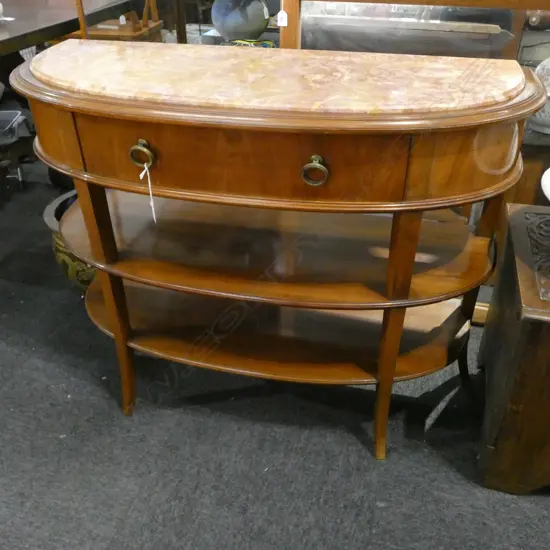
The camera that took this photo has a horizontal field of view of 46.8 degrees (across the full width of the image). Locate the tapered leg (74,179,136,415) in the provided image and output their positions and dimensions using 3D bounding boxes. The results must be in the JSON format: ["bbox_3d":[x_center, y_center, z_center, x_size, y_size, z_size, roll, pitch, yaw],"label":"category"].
[{"bbox_3d":[-0.391,0.075,1.530,0.048,0.667,0.066,18,38,26],"label":"tapered leg"}]

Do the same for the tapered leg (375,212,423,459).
[{"bbox_3d":[0.269,0.154,1.396,0.048,0.667,0.066,-3,34,-4],"label":"tapered leg"}]

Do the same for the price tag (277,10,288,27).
[{"bbox_3d":[0.019,-0.618,1.531,0.022,0.039,0.002,4,34,7],"label":"price tag"}]

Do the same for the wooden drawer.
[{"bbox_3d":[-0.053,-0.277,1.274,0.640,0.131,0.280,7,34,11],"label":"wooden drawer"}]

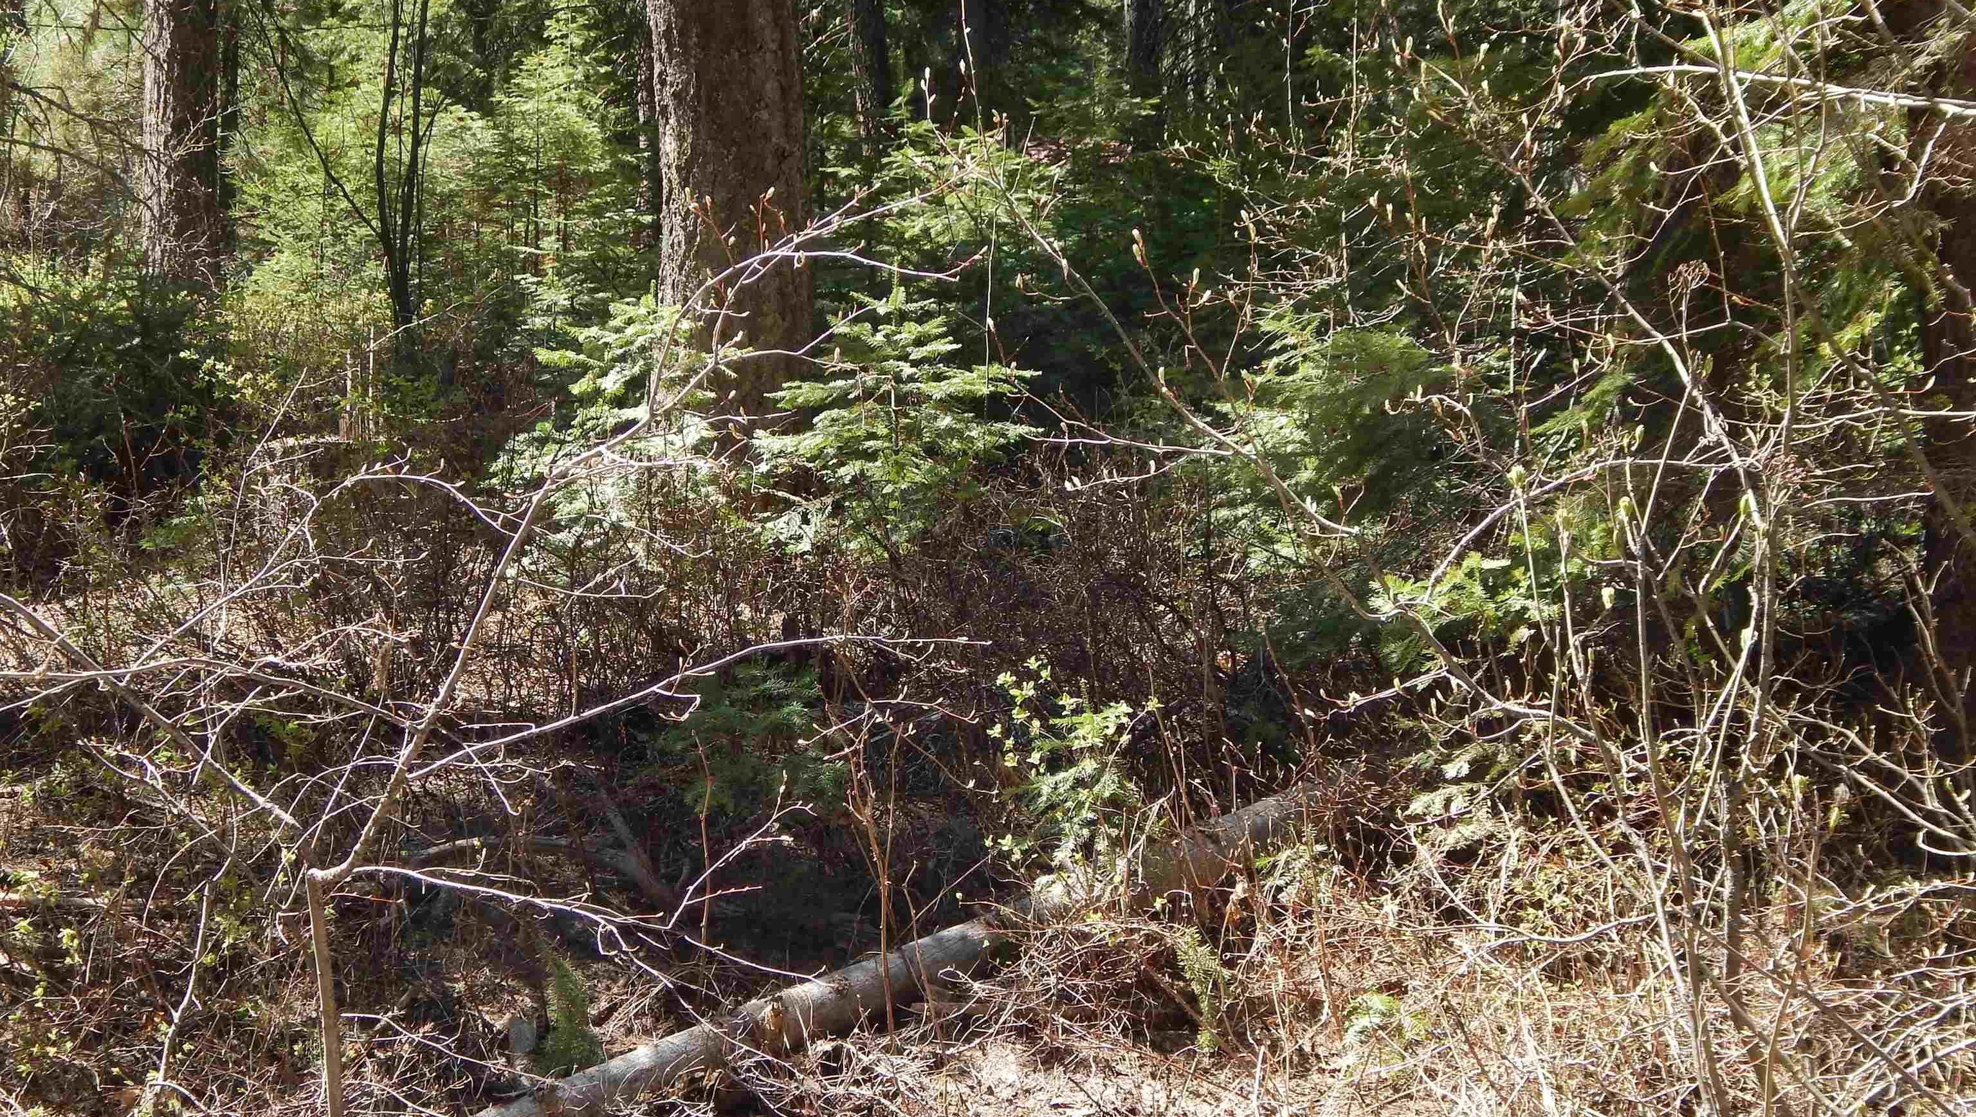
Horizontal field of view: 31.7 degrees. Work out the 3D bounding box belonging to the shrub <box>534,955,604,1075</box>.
[{"bbox_3d":[-0.874,0.956,7.250,0.150,0.265,0.150,-2,4,0],"label":"shrub"}]

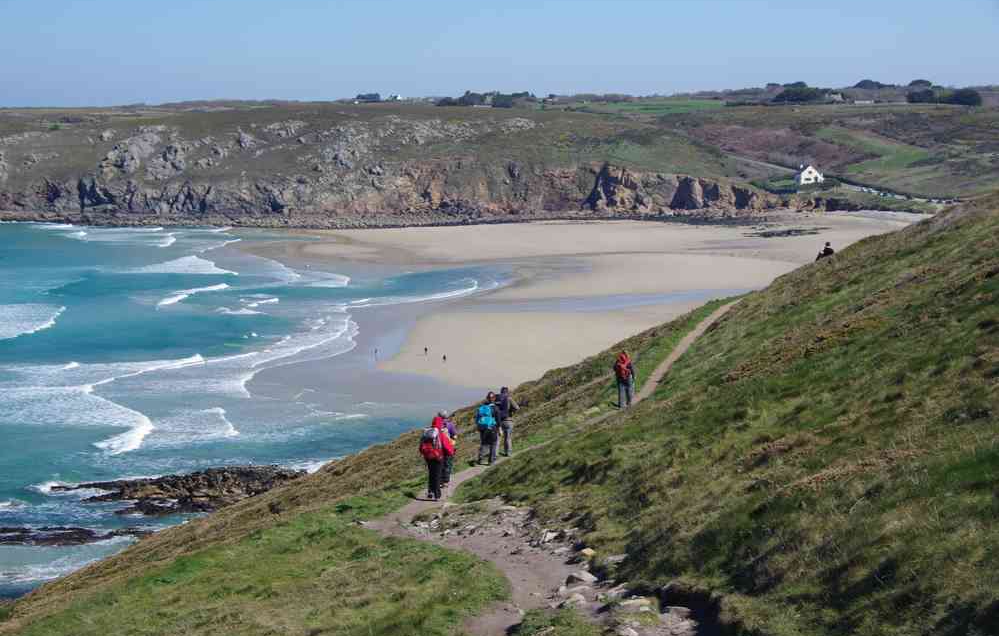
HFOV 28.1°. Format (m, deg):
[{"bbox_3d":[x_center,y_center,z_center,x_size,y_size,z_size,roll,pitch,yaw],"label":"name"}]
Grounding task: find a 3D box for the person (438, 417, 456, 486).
[{"bbox_3d":[-1.133,2.774,42.300,0.520,1.661,0.420,3,7,28],"label":"person"}]

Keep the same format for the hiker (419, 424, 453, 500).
[{"bbox_3d":[-1.268,2.832,40.200,0.560,1.690,0.500,3,7,30],"label":"hiker"}]

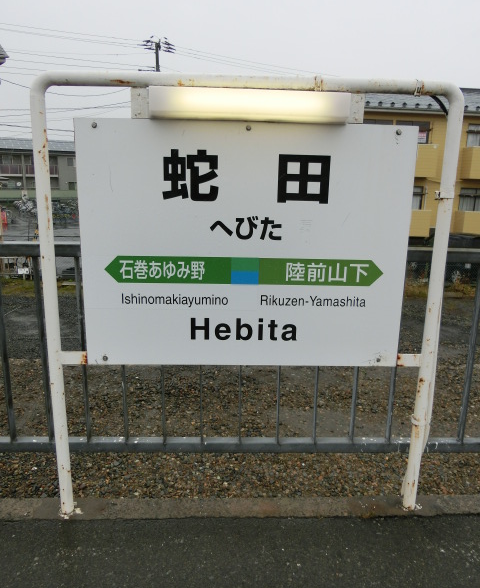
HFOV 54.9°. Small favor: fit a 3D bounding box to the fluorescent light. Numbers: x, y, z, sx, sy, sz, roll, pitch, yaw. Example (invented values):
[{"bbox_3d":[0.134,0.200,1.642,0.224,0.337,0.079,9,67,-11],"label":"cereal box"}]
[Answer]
[{"bbox_3d":[0.035,-0.642,1.573,0.675,0.089,0.086,1,12,-2],"label":"fluorescent light"}]

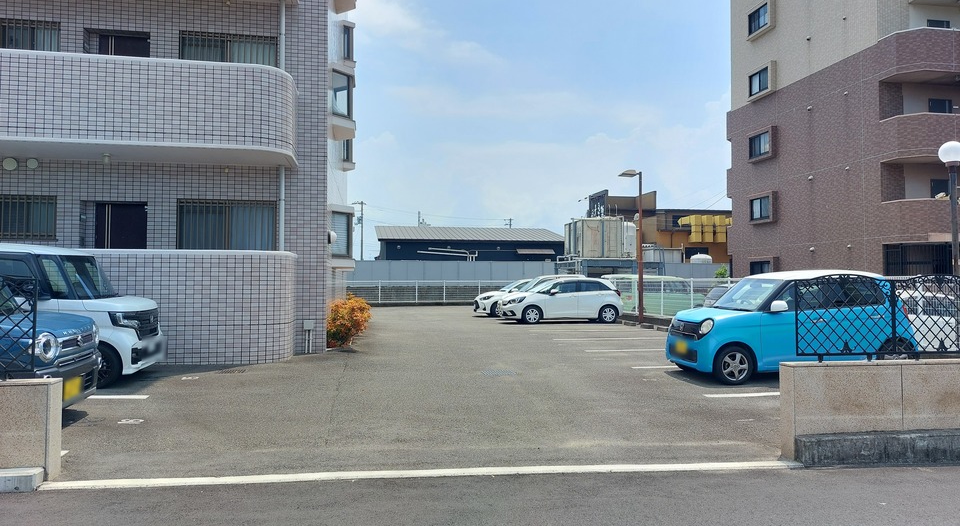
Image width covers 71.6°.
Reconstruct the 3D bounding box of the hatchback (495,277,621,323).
[{"bbox_3d":[2.745,1.215,22.330,3.995,1.520,1.700,0,-1,-8],"label":"hatchback"}]

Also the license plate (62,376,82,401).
[{"bbox_3d":[-3.487,1.074,5.700,0.020,0.165,0.330,0,-1,-10],"label":"license plate"}]

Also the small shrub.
[{"bbox_3d":[-2.540,1.140,13.050,0.880,0.980,0.880,0,-1,-8],"label":"small shrub"}]

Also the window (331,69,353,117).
[{"bbox_3d":[-2.857,-3.510,13.900,0.120,0.960,0.550,-1,-1,37],"label":"window"}]

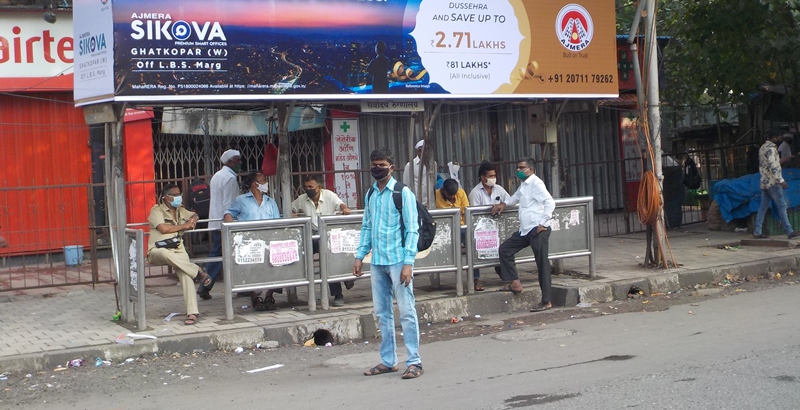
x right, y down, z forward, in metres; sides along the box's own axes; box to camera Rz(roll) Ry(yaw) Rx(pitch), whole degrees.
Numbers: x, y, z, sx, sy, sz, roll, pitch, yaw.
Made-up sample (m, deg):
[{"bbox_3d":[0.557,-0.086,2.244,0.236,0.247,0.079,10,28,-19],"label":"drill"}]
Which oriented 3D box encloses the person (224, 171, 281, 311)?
[{"bbox_3d":[-1.530,0.363,11.600,0.590,1.410,0.640,-3,2,-19],"label":"person"}]

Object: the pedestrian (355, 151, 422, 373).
[{"bbox_3d":[-0.090,0.444,8.280,0.510,1.710,0.370,-2,2,18],"label":"pedestrian"}]

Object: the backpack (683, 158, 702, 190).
[{"bbox_3d":[5.197,-0.560,19.300,0.360,0.560,0.220,-4,2,-27],"label":"backpack"}]

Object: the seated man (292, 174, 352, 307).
[{"bbox_3d":[-0.860,0.343,11.650,0.600,1.380,0.620,-4,2,-23],"label":"seated man"}]

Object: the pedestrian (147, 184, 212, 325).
[{"bbox_3d":[-2.160,0.454,10.800,0.540,1.340,0.800,-4,2,-37],"label":"pedestrian"}]

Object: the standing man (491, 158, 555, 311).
[{"bbox_3d":[1.300,0.307,11.600,0.640,1.640,0.490,-4,2,-20],"label":"standing man"}]

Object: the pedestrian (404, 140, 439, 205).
[{"bbox_3d":[0.240,0.050,13.500,0.480,1.740,0.340,-3,2,-6],"label":"pedestrian"}]

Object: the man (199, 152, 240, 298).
[{"bbox_3d":[-2.050,0.213,12.600,0.580,1.700,0.460,-3,2,-15],"label":"man"}]

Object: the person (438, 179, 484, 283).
[{"bbox_3d":[0.630,0.325,12.400,0.500,1.220,0.680,-3,2,-17],"label":"person"}]

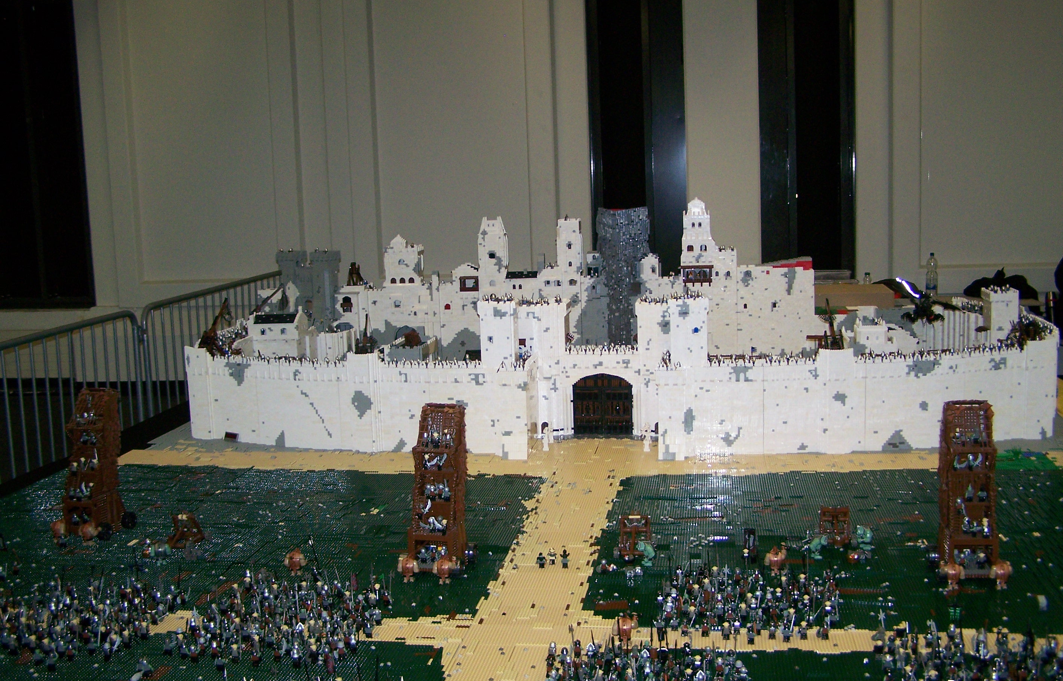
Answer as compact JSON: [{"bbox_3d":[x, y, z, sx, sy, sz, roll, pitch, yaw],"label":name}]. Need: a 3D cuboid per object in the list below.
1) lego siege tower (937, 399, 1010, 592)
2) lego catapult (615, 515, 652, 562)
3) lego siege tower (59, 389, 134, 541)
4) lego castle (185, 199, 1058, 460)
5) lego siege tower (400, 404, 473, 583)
[{"bbox_3d":[1.127,0.390,3.026,0.172,0.455,0.185,-1,8,4],"label":"lego siege tower"},{"bbox_3d":[0.291,0.551,3.292,0.105,0.115,0.135,0,8,9],"label":"lego catapult"},{"bbox_3d":[-1.370,0.381,3.629,0.172,0.455,0.185,1,9,20],"label":"lego siege tower"},{"bbox_3d":[0.365,-0.141,5.291,3.720,0.920,1.950,0,8,9],"label":"lego castle"},{"bbox_3d":[-0.260,0.407,3.204,0.172,0.455,0.185,0,8,9],"label":"lego siege tower"}]

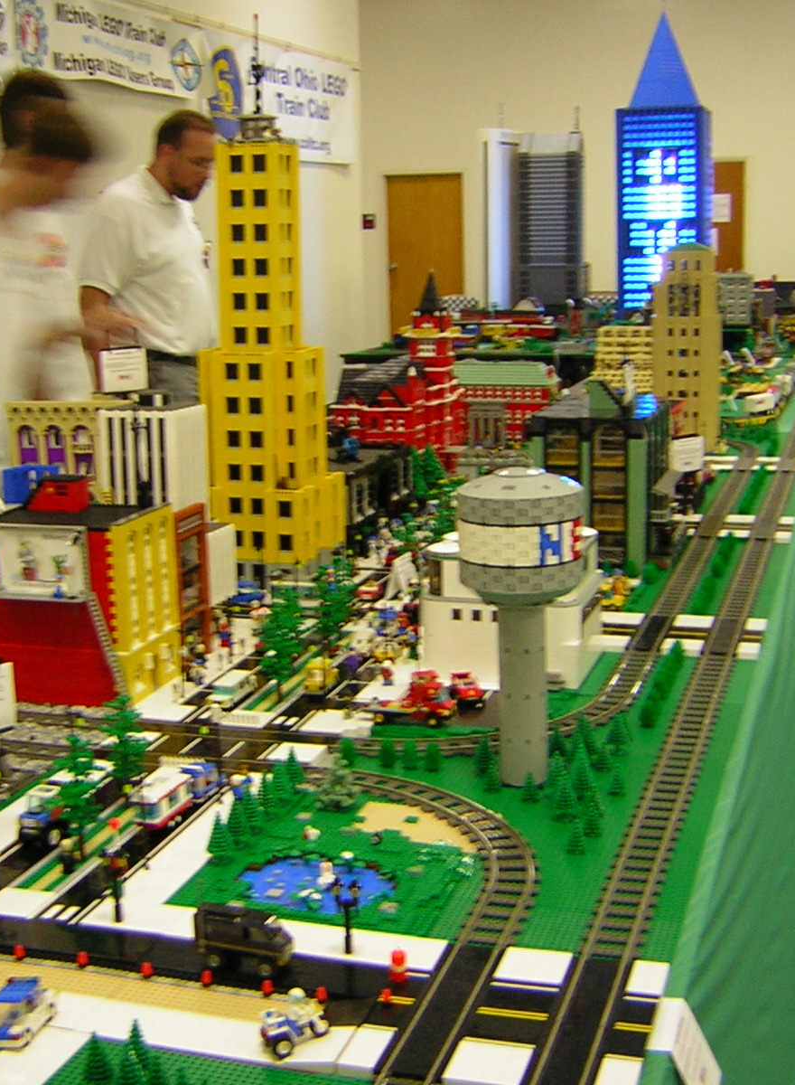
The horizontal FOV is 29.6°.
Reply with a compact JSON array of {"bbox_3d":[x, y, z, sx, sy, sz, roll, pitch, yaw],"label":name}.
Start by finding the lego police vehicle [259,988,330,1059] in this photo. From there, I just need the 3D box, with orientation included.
[{"bbox_3d":[-0.097,0.432,1.382,0.058,0.052,0.038,-13,16,-43],"label":"lego police vehicle"}]

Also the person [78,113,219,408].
[{"bbox_3d":[-0.655,-0.283,4.267,0.400,1.819,0.520,0,11,7],"label":"person"}]

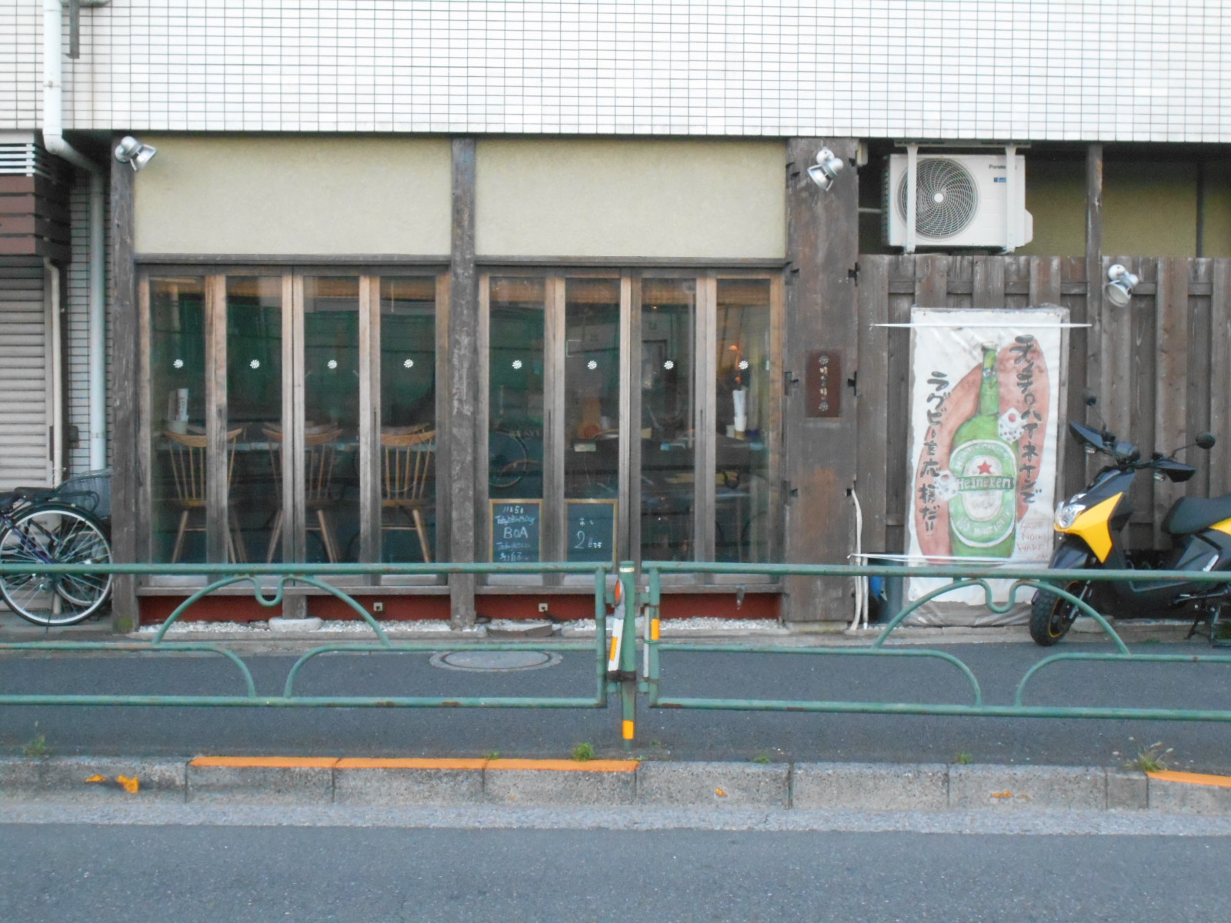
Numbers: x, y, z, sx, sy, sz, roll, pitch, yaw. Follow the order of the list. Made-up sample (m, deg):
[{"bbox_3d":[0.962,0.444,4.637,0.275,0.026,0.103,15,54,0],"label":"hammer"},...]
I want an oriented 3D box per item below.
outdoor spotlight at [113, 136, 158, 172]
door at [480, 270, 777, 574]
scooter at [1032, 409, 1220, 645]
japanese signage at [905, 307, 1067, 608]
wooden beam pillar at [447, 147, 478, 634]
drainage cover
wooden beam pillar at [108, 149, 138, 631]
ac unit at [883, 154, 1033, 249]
[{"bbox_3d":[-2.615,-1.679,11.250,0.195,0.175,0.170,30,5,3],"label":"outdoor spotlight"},{"bbox_3d":[0.086,-0.193,11.641,1.696,1.760,0.060,0,3,-5],"label":"door"},{"bbox_3d":[3.090,0.377,11.394,1.820,1.240,0.720,-1,3,-16],"label":"scooter"},{"bbox_3d":[2.118,-0.017,11.760,0.928,1.711,0.030,0,3,-5],"label":"japanese signage"},{"bbox_3d":[-0.848,-0.425,11.528,0.131,2.724,0.130,0,3,-5],"label":"wooden beam pillar"},{"bbox_3d":[-0.626,1.059,10.821,0.695,0.030,0.695,0,5,-5],"label":"drainage cover"},{"bbox_3d":[-2.702,-0.409,11.378,0.127,2.710,0.130,0,3,-5],"label":"wooden beam pillar"},{"bbox_3d":[1.988,-1.504,12.089,0.832,0.557,0.300,0,3,-5],"label":"ac unit"}]

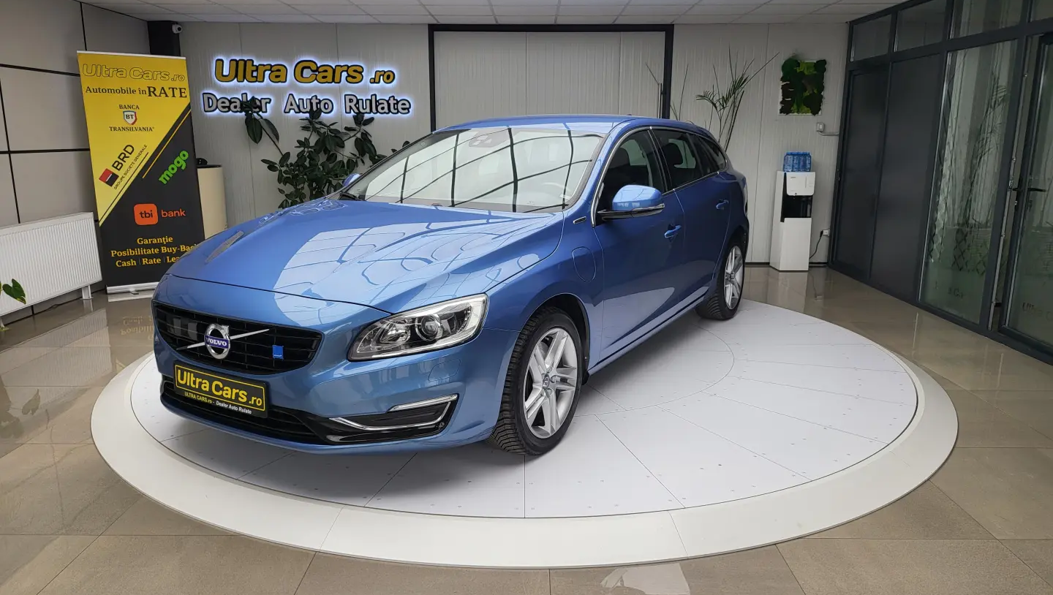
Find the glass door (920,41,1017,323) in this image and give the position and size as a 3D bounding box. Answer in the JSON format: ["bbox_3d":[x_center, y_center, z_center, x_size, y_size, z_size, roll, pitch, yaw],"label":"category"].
[{"bbox_3d":[3.371,-0.861,5.624,0.060,2.060,0.880,0,13,-1],"label":"glass door"}]

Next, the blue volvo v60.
[{"bbox_3d":[0.047,-0.408,4.674,1.950,1.484,4.635,8,15,31],"label":"blue volvo v60"}]

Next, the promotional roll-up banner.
[{"bbox_3d":[-3.411,-1.095,6.567,0.850,2.071,0.202,-8,15,-32],"label":"promotional roll-up banner"}]

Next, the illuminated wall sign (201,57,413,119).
[{"bbox_3d":[-2.326,-2.229,7.736,2.223,0.579,0.071,0,13,0],"label":"illuminated wall sign"}]

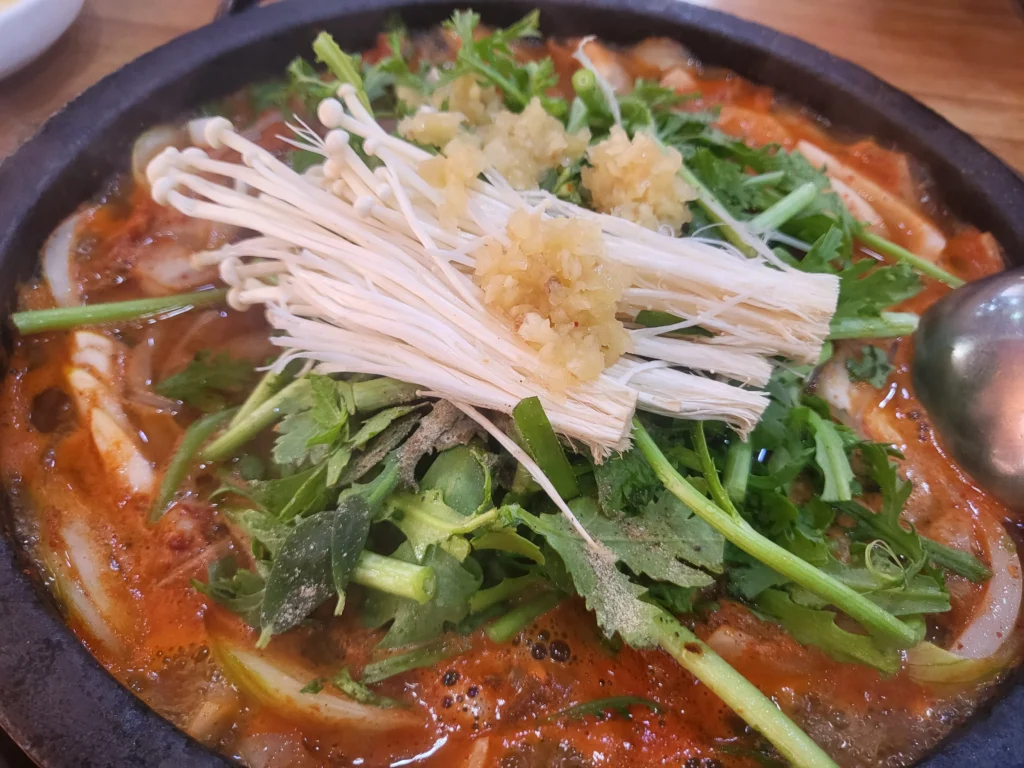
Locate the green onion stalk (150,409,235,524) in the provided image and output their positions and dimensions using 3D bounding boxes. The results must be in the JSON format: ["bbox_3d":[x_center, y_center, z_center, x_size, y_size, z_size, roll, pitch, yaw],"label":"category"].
[{"bbox_3d":[-0.067,0.015,0.162,0.007,0.004,0.030,19,56,9],"label":"green onion stalk"}]

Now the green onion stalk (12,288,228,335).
[{"bbox_3d":[-0.091,-0.018,0.184,0.051,0.005,0.005,-10,55,-15],"label":"green onion stalk"}]

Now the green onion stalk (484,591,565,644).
[{"bbox_3d":[0.004,0.044,0.148,0.019,0.004,0.004,-22,58,-28],"label":"green onion stalk"}]

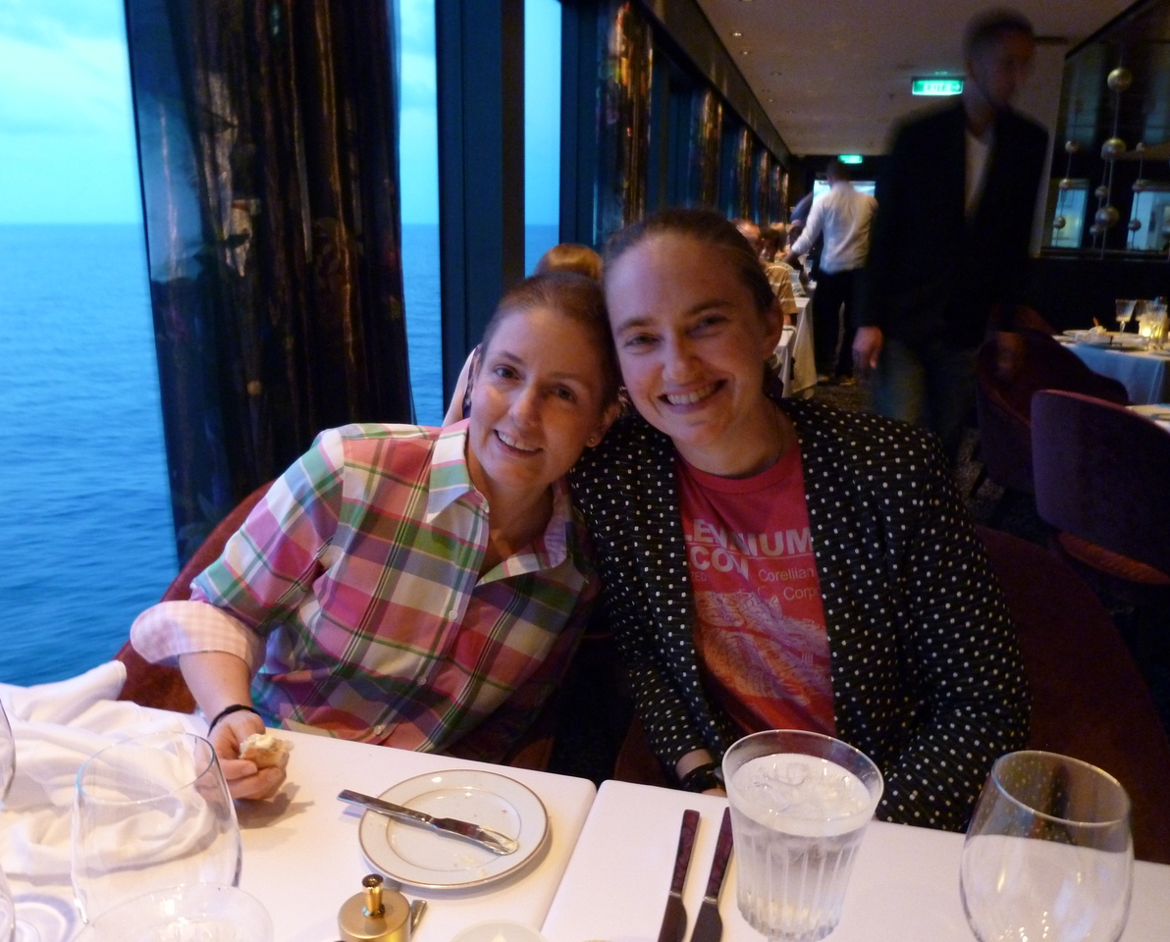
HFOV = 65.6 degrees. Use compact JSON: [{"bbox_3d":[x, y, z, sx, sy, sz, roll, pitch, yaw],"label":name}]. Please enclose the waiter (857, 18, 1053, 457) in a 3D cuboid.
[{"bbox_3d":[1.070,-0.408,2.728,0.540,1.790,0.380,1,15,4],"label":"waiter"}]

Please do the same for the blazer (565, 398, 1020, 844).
[{"bbox_3d":[0.235,0.192,0.995,0.490,0.560,0.390,4,16,15],"label":"blazer"}]

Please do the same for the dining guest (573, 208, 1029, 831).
[{"bbox_3d":[0.235,0.334,1.023,0.500,1.200,0.660,4,16,15],"label":"dining guest"}]

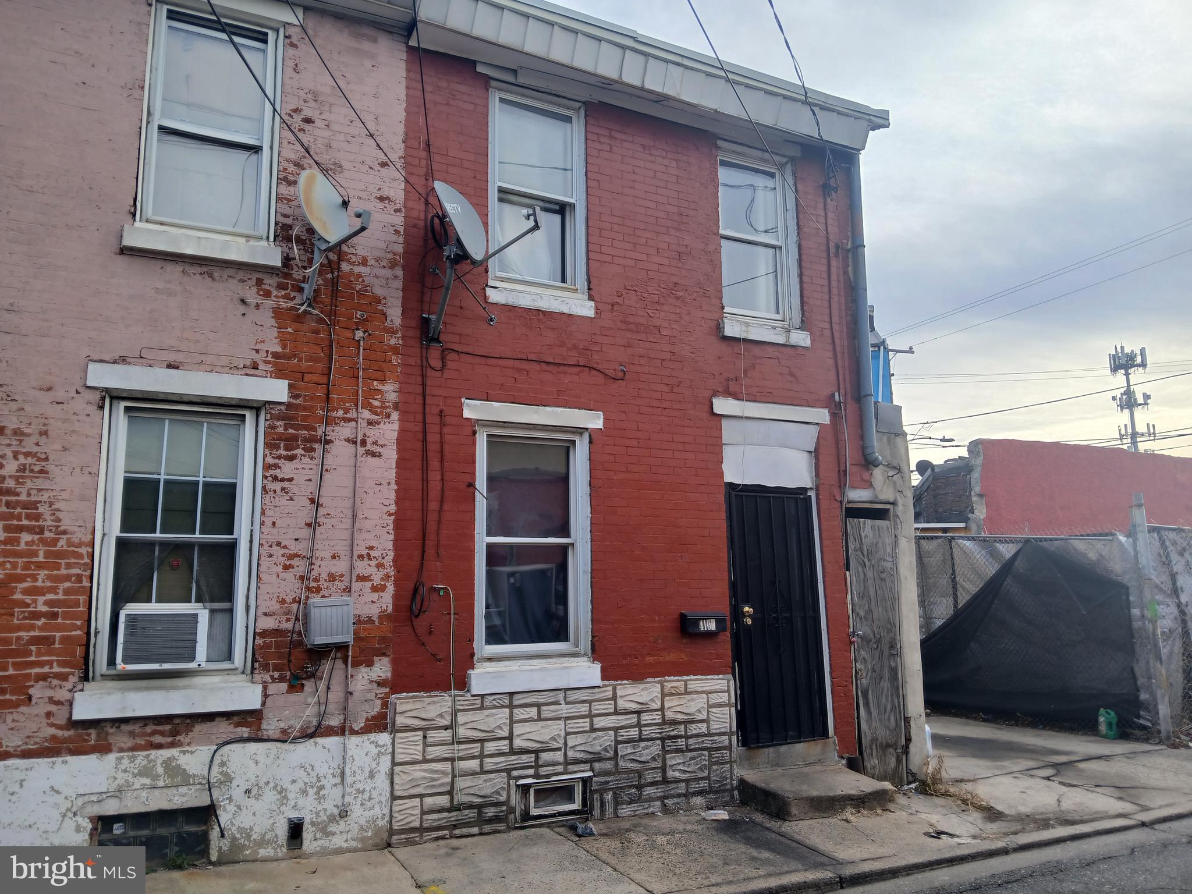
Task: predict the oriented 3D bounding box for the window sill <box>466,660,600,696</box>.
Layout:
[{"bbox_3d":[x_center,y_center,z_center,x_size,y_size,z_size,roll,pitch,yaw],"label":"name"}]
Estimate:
[{"bbox_3d":[-0.435,1.617,6.277,0.963,0.155,0.160,4,-11,-26],"label":"window sill"}]

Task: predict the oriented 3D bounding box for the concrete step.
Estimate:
[{"bbox_3d":[1.706,2.679,6.952,0.990,0.220,0.560,4,-10,-25],"label":"concrete step"}]

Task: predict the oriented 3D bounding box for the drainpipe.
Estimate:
[{"bbox_3d":[2.463,-1.276,8.145,0.145,2.936,0.110,4,-10,-25],"label":"drainpipe"}]

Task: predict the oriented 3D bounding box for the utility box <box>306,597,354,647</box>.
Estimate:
[{"bbox_3d":[-1.687,1.105,5.676,0.273,0.292,0.120,4,-11,-26],"label":"utility box"}]

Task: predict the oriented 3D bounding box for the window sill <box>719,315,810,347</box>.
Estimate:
[{"bbox_3d":[1.424,-0.947,7.663,0.886,0.139,0.160,4,-11,-26],"label":"window sill"}]

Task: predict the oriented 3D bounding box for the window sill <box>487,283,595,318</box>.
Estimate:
[{"bbox_3d":[-0.434,-1.071,6.772,0.863,0.128,0.160,4,-11,-26],"label":"window sill"}]

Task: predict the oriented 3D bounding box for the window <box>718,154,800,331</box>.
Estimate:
[{"bbox_3d":[1.403,-1.801,7.878,0.798,1.529,0.120,4,-11,-26],"label":"window"}]

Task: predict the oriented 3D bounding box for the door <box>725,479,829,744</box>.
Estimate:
[{"bbox_3d":[1.463,1.359,7.314,0.895,2.036,0.060,4,-11,-26],"label":"door"}]

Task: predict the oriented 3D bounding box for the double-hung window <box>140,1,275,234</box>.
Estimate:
[{"bbox_3d":[-2.574,-2.171,6.011,0.780,1.504,0.120,4,-10,-25],"label":"double-hung window"}]

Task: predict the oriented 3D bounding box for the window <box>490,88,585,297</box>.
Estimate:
[{"bbox_3d":[-0.464,-1.953,6.988,0.822,1.586,0.120,4,-11,-26],"label":"window"}]

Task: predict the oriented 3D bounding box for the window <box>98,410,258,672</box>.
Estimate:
[{"bbox_3d":[-2.584,0.566,5.562,0.840,1.659,0.120,4,-10,-25],"label":"window"}]

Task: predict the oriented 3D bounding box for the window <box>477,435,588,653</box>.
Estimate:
[{"bbox_3d":[-0.460,0.692,6.554,0.870,1.650,0.120,4,-10,-25],"label":"window"}]

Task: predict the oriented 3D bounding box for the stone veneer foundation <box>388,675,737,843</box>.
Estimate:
[{"bbox_3d":[-0.133,2.140,6.306,2.652,0.921,0.080,4,-11,-26],"label":"stone veneer foundation"}]

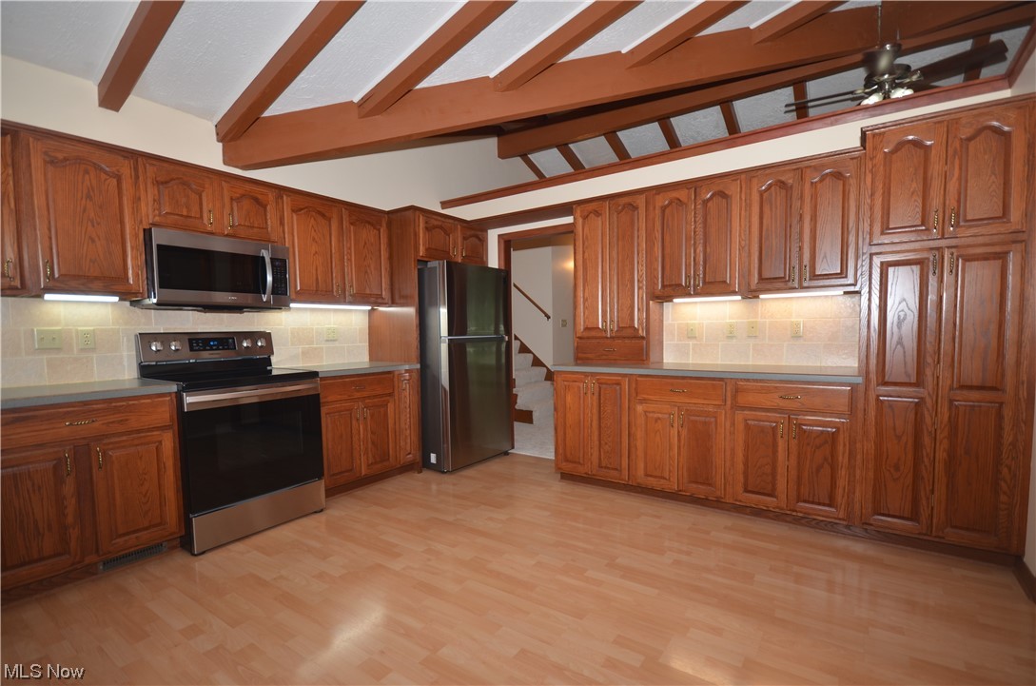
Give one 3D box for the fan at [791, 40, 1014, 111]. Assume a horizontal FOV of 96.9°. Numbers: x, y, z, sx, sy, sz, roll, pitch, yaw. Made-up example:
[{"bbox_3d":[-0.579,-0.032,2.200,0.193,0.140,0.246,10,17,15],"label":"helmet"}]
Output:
[{"bbox_3d":[2.821,-2.047,3.518,1.300,0.500,1.300,1,3,36],"label":"fan"}]

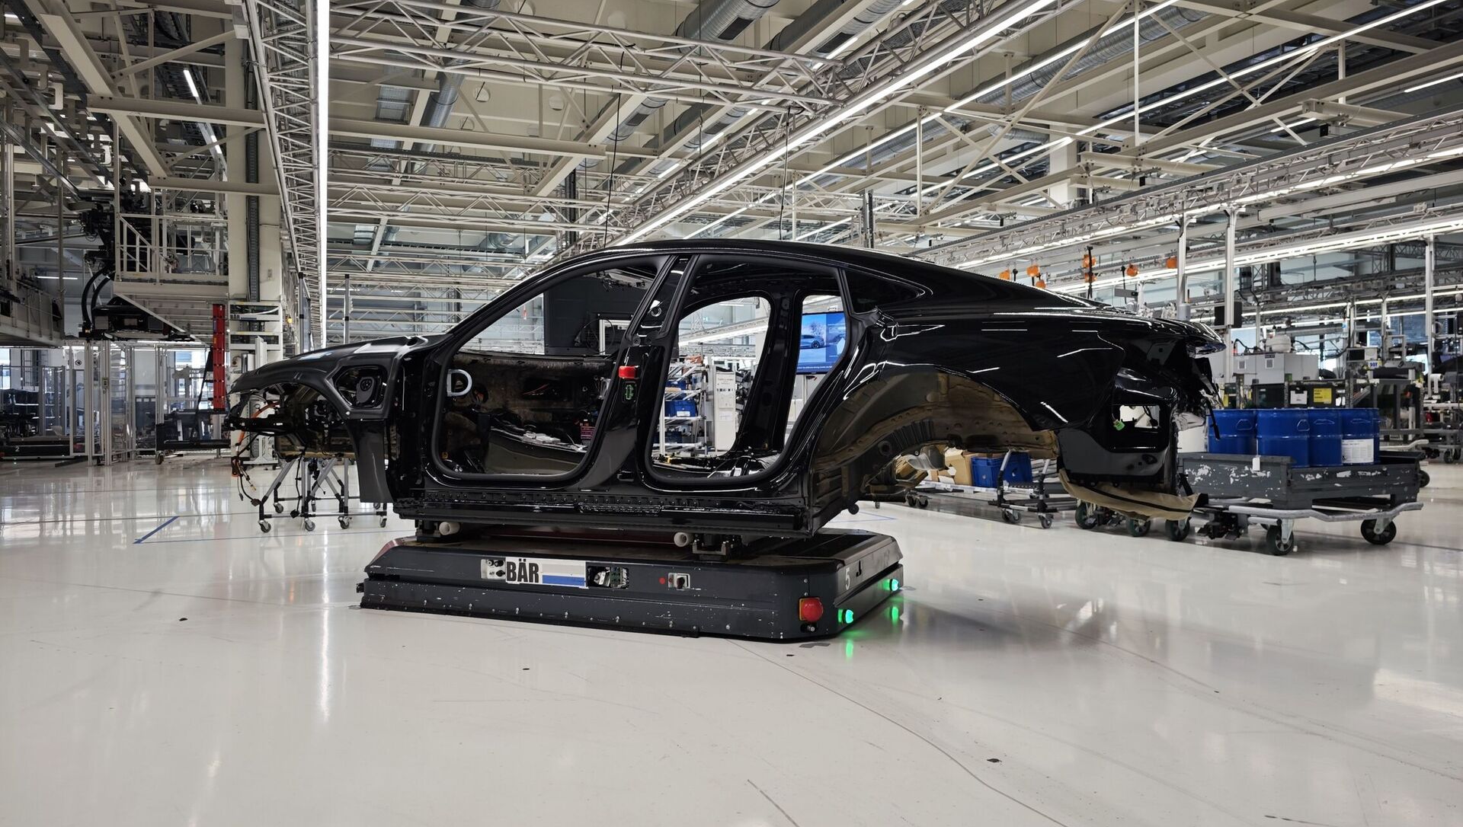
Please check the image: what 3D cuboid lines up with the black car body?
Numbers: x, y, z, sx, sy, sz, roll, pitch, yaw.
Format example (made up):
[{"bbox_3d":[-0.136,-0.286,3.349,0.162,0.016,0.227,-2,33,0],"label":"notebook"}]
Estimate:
[{"bbox_3d":[-0.198,-0.169,4.802,4.660,1.245,1.950,0,0,21],"label":"black car body"}]

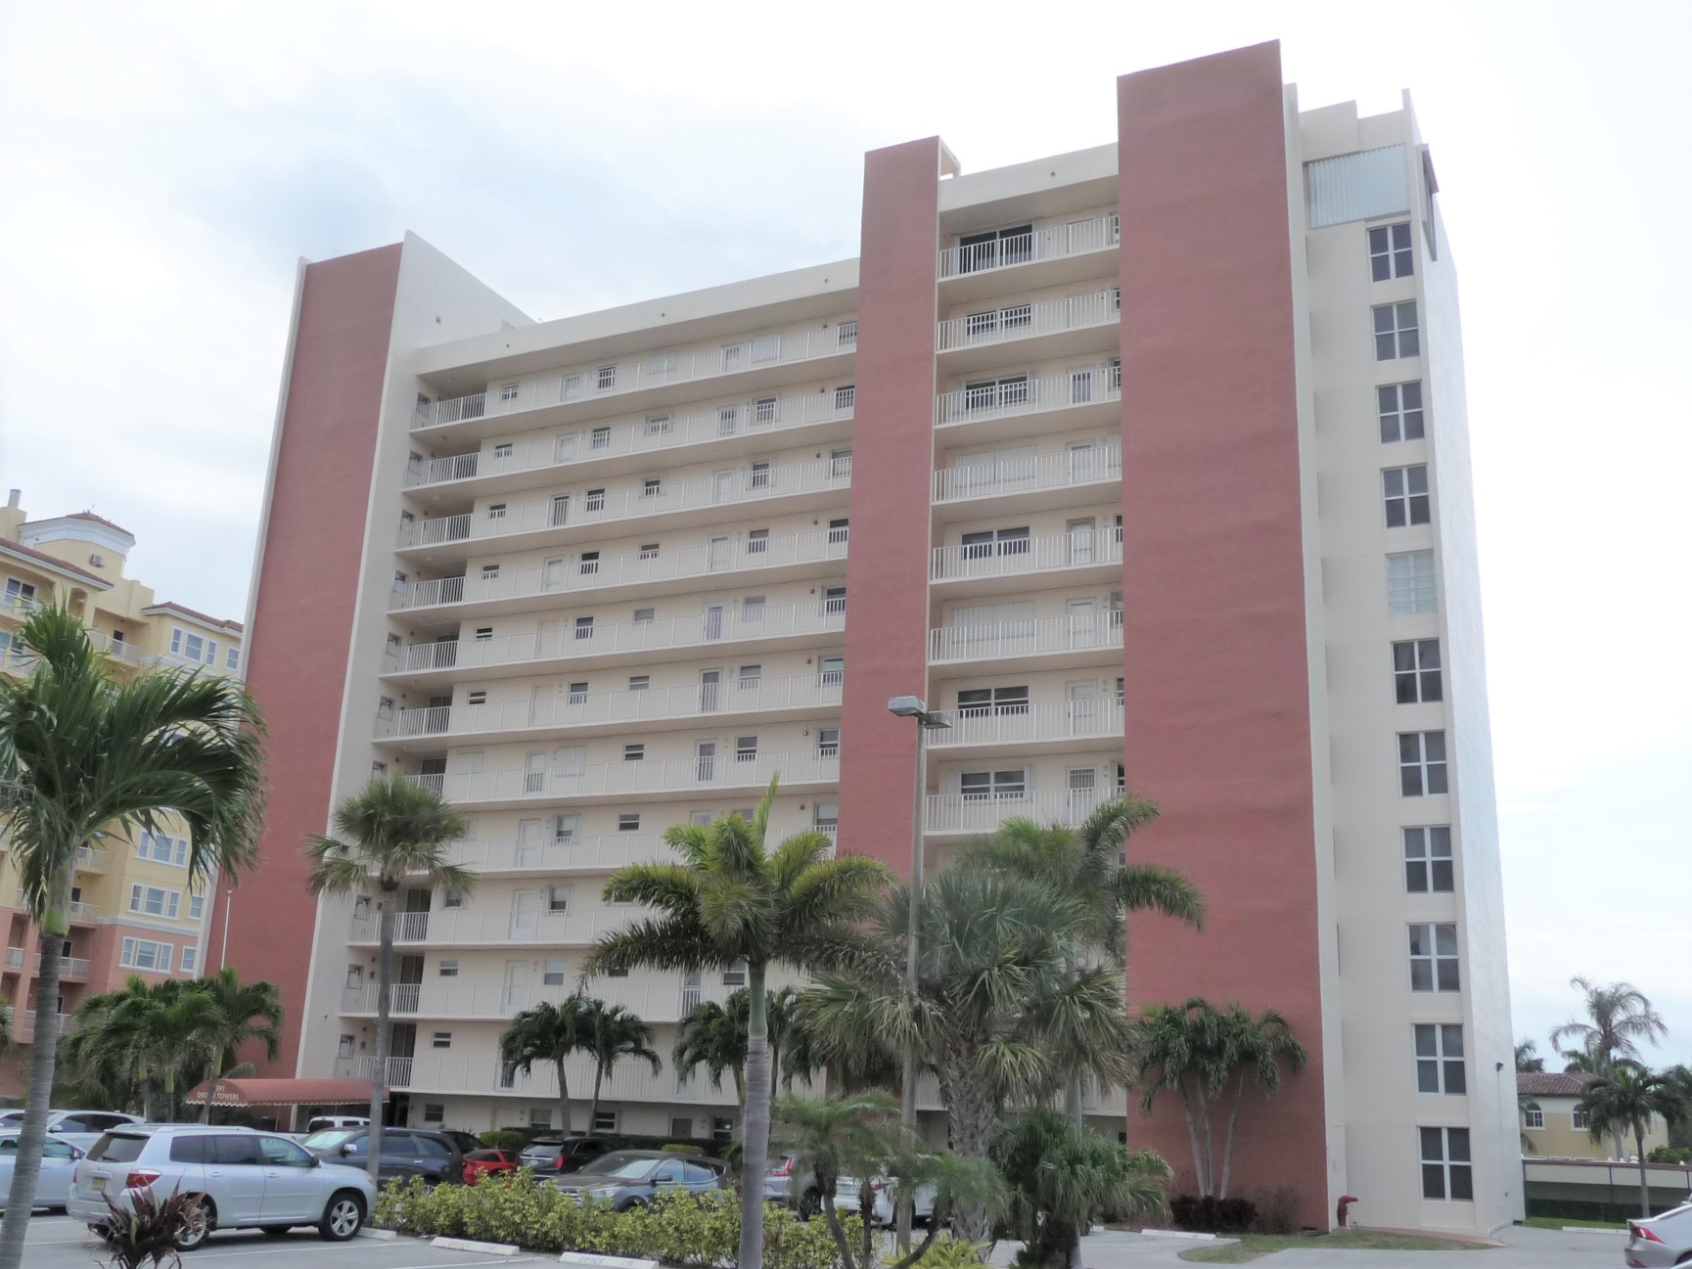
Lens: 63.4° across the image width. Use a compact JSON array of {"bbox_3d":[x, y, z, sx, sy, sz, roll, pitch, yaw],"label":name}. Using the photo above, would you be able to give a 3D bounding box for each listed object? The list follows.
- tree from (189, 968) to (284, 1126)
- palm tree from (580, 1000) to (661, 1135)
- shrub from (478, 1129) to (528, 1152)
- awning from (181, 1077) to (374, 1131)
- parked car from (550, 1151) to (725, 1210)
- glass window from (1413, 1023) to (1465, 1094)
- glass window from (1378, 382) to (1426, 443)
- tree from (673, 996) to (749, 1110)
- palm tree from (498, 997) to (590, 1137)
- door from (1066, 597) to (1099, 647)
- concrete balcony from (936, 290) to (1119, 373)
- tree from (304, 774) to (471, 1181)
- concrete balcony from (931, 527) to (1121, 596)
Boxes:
[{"bbox_3d":[-21.296,14.979,47.509,3.171,6.680,3.106,9,-17,-22],"label":"tree"},{"bbox_3d":[-7.582,14.472,44.929,2.400,4.700,2.400,2,-14,1],"label":"palm tree"},{"bbox_3d":[-11.651,17.525,46.545,1.660,1.277,1.463,6,-16,-12],"label":"shrub"},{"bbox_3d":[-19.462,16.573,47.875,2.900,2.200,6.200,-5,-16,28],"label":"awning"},{"bbox_3d":[-4.606,12.701,31.273,1.880,1.680,4.690,-6,-18,25],"label":"parked car"},{"bbox_3d":[16.050,11.481,36.956,1.260,1.850,0.120,-6,-18,25],"label":"glass window"},{"bbox_3d":[16.884,-6.746,41.574,1.280,1.780,0.120,-4,-15,23],"label":"glass window"},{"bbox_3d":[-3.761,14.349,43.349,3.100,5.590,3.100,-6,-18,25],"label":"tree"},{"bbox_3d":[-10.438,15.544,47.036,3.094,6.019,3.030,5,-16,-11],"label":"palm tree"},{"bbox_3d":[7.460,-0.156,43.282,1.000,2.000,0.100,-6,-18,25],"label":"door"},{"bbox_3d":[6.148,-9.674,44.178,6.032,1.110,1.700,-5,-18,22],"label":"concrete balcony"},{"bbox_3d":[-9.602,7.357,28.630,3.384,9.097,3.315,7,-17,-17],"label":"tree"},{"bbox_3d":[6.002,-2.289,43.580,6.450,1.300,1.600,-6,-18,25],"label":"concrete balcony"}]

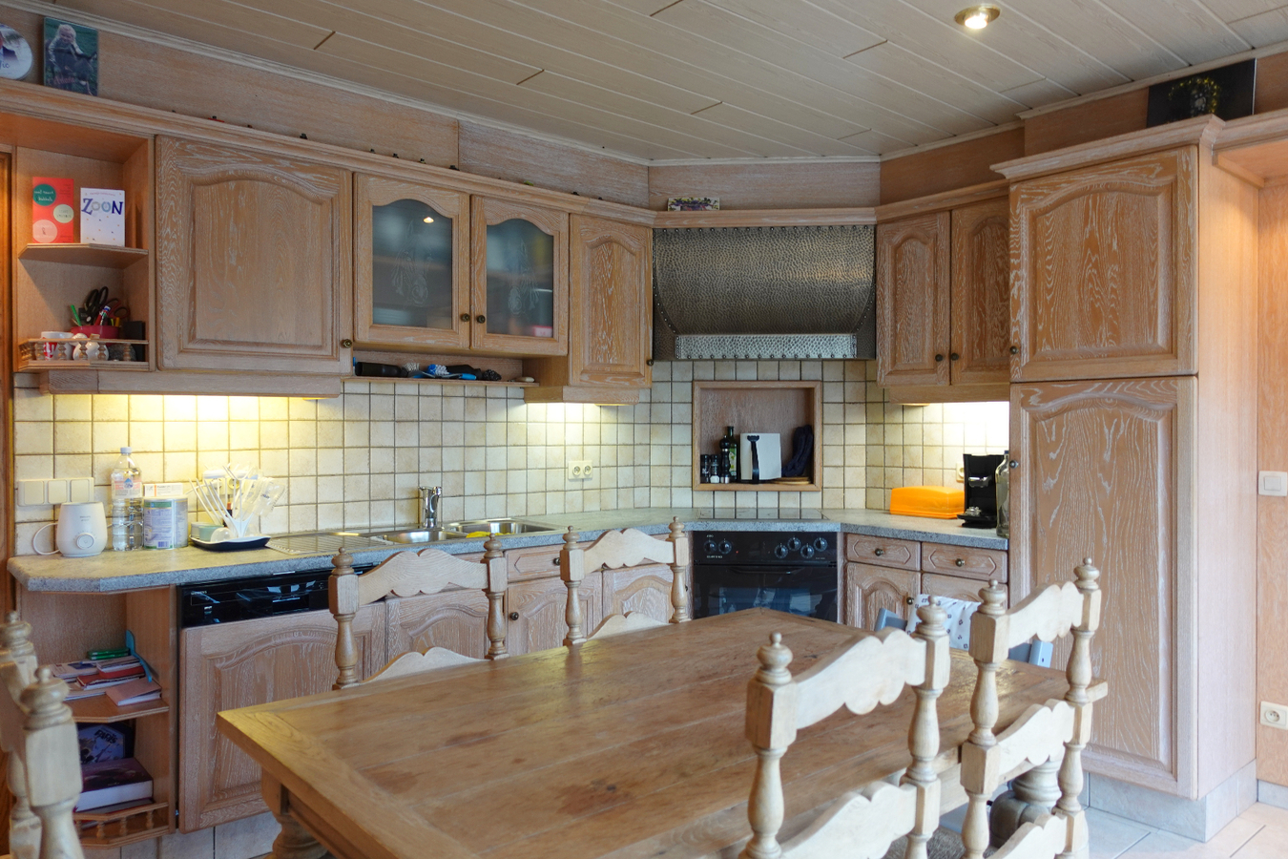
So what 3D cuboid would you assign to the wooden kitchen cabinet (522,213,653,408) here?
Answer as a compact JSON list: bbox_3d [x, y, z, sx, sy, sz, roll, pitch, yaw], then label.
[{"bbox_3d":[-0.244,-0.501,3.744,0.429,0.762,0.352,0,0,-38],"label":"wooden kitchen cabinet"}]

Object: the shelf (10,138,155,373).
[{"bbox_3d":[-1.694,-0.521,2.596,0.321,0.695,0.352,0,0,-38],"label":"shelf"}]

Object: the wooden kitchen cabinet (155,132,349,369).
[{"bbox_3d":[-1.363,-0.546,2.941,0.611,0.715,0.345,0,0,-40],"label":"wooden kitchen cabinet"}]

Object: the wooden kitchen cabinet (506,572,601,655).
[{"bbox_3d":[-0.517,0.866,3.506,0.438,0.590,0.567,0,0,-40],"label":"wooden kitchen cabinet"}]

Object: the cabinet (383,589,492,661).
[{"bbox_3d":[-0.836,0.821,3.107,0.428,0.599,0.571,0,0,-38],"label":"cabinet"}]

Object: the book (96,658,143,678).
[{"bbox_3d":[-1.640,0.737,2.685,0.112,0.037,0.176,0,0,-40],"label":"book"}]

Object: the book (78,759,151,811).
[{"bbox_3d":[-1.588,1.050,2.551,0.186,0.053,0.223,0,0,-40],"label":"book"}]

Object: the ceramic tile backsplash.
[{"bbox_3d":[-0.209,0.031,3.098,3.274,0.704,1.422,0,0,-38],"label":"ceramic tile backsplash"}]

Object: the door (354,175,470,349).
[{"bbox_3d":[-0.846,-0.603,3.160,0.450,0.594,0.029,0,0,-40],"label":"door"}]

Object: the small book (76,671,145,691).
[{"bbox_3d":[-1.657,0.765,2.670,0.159,0.021,0.197,0,0,-40],"label":"small book"}]

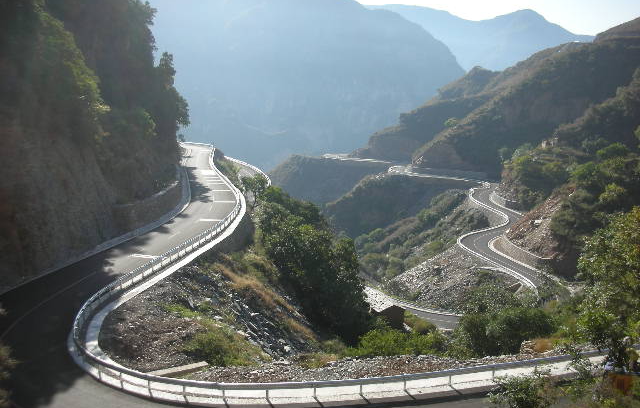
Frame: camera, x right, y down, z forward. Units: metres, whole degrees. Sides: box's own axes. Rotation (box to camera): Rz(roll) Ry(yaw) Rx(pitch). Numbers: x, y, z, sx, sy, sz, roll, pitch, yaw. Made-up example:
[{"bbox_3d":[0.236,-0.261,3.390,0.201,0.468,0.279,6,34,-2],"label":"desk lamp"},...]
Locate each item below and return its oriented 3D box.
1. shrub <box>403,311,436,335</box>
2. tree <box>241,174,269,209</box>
[{"bbox_3d":[14.146,16.847,92.000,4.700,2.500,3.800,0,8,0],"label":"shrub"},{"bbox_3d":[-10.628,-2.028,105.000,4.500,5.200,4.200,0,8,0],"label":"tree"}]

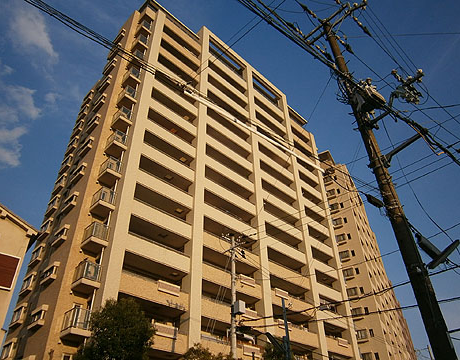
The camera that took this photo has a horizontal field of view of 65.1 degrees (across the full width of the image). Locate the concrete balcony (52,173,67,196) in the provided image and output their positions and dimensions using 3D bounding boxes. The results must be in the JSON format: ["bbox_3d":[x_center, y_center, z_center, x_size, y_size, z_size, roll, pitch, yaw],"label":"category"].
[{"bbox_3d":[-19.502,0.423,41.265,2.069,1.739,0.329,-32,-47,33],"label":"concrete balcony"}]

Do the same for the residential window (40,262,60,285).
[{"bbox_3d":[-12.835,6.713,25.768,1.804,1.276,0.363,-31,-45,34],"label":"residential window"}]

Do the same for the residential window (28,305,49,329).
[{"bbox_3d":[-12.229,8.746,22.965,1.591,1.196,0.353,-32,-47,33],"label":"residential window"}]

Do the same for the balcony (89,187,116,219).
[{"bbox_3d":[-9.778,1.775,28.074,1.584,1.551,1.320,-31,-45,34],"label":"balcony"}]

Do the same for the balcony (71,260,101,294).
[{"bbox_3d":[-9.656,6.650,24.512,1.540,1.529,1.331,-31,-45,34],"label":"balcony"}]

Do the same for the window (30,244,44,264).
[{"bbox_3d":[-16.066,6.263,30.030,1.804,1.463,0.330,-31,-45,34],"label":"window"}]

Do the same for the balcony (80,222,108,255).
[{"bbox_3d":[-9.371,4.019,25.204,1.417,1.450,1.215,-32,-47,33],"label":"balcony"}]

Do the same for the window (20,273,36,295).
[{"bbox_3d":[-19.102,9.812,34.060,2.069,1.739,0.329,-32,-47,33],"label":"window"}]

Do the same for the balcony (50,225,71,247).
[{"bbox_3d":[-12.935,4.259,27.611,1.694,1.298,0.363,-31,-45,34],"label":"balcony"}]

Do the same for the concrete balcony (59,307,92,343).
[{"bbox_3d":[-9.580,9.108,22.694,1.496,1.529,1.331,-31,-45,34],"label":"concrete balcony"}]

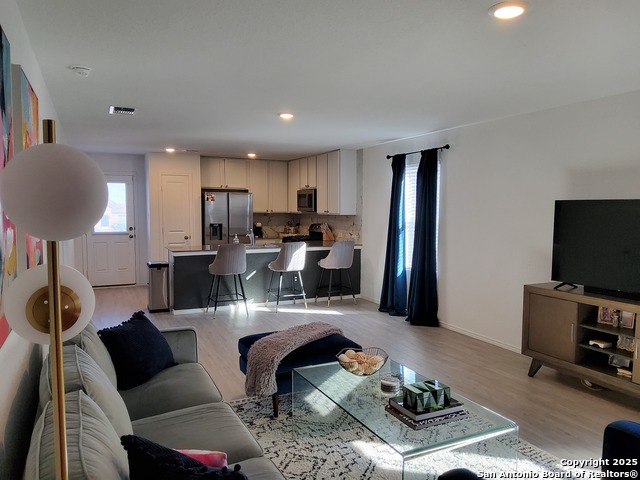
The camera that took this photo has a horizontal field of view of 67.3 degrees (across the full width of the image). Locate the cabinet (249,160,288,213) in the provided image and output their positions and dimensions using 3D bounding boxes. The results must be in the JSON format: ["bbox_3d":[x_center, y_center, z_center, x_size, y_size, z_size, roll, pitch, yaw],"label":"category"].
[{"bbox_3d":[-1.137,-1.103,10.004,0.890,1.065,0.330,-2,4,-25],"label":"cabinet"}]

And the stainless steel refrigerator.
[{"bbox_3d":[-1.862,-0.044,9.454,0.915,1.765,0.710,-2,4,-25],"label":"stainless steel refrigerator"}]

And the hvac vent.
[{"bbox_3d":[-1.958,-1.271,4.773,0.252,0.025,0.410,-2,4,-25],"label":"hvac vent"}]

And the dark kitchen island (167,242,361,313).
[{"bbox_3d":[-0.836,0.528,7.647,2.997,0.885,0.840,-2,4,-25],"label":"dark kitchen island"}]

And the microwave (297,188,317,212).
[{"bbox_3d":[-0.108,-0.748,9.211,0.380,0.415,0.770,-2,4,-25],"label":"microwave"}]

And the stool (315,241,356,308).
[{"bbox_3d":[0.256,0.500,7.448,0.490,0.980,0.540,-2,4,-25],"label":"stool"}]

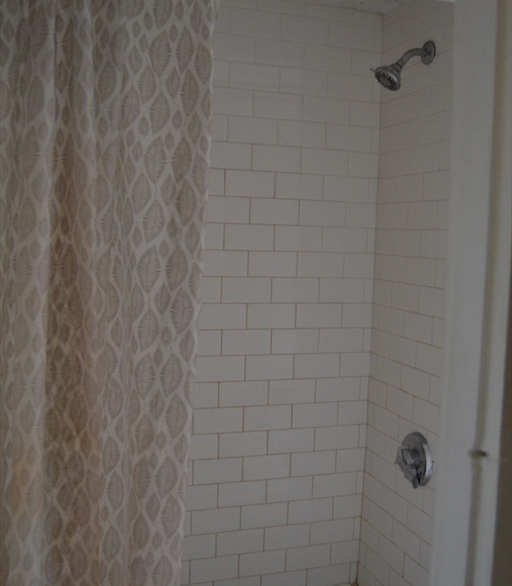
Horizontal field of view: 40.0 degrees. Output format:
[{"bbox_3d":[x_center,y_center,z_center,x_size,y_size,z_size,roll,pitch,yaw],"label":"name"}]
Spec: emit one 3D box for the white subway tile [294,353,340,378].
[{"bbox_3d":[0.191,0.228,2.196,0.152,0.076,0.009,0,5,-18],"label":"white subway tile"}]

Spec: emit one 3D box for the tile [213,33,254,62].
[{"bbox_3d":[-0.077,-0.701,2.003,0.153,0.076,0.009,0,5,-18],"label":"tile"}]

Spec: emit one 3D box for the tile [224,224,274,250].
[{"bbox_3d":[-0.020,-0.164,2.087,0.152,0.076,0.009,0,5,-18],"label":"tile"}]

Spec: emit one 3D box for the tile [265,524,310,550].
[{"bbox_3d":[0.098,0.765,2.205,0.152,0.076,0.008,0,5,-18],"label":"tile"}]

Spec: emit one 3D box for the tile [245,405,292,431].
[{"bbox_3d":[0.037,0.382,2.159,0.152,0.076,0.009,0,5,-18],"label":"tile"}]

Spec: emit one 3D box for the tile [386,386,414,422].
[{"bbox_3d":[0.424,0.321,2.057,0.008,0.076,0.152,0,5,-18],"label":"tile"}]

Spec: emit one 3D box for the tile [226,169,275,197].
[{"bbox_3d":[-0.018,-0.320,2.073,0.152,0.076,0.009,0,5,-18],"label":"tile"}]

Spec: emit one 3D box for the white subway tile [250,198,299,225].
[{"bbox_3d":[0.056,-0.241,2.100,0.154,0.076,0.008,0,5,-19],"label":"white subway tile"}]

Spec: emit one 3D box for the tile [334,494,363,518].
[{"bbox_3d":[0.293,0.685,2.259,0.103,0.076,0.009,0,5,-18],"label":"tile"}]

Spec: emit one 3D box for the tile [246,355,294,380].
[{"bbox_3d":[0.040,0.223,2.122,0.153,0.076,0.009,0,5,-19],"label":"tile"}]

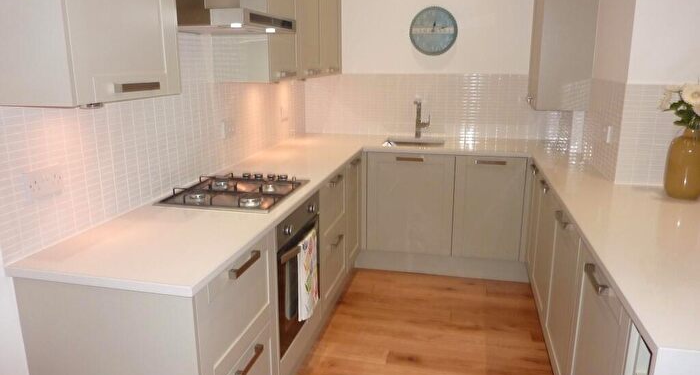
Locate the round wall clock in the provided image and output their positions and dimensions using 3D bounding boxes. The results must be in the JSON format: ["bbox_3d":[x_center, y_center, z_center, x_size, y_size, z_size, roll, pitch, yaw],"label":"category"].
[{"bbox_3d":[0.626,-1.167,3.775,0.357,0.357,0.045,3,14,13],"label":"round wall clock"}]

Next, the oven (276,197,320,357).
[{"bbox_3d":[-0.466,0.365,2.423,0.560,0.596,0.596,3,14,13],"label":"oven"}]

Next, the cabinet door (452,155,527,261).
[{"bbox_3d":[0.928,0.150,3.400,0.449,0.714,0.024,3,14,13],"label":"cabinet door"}]

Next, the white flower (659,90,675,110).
[{"bbox_3d":[1.366,-0.380,2.182,0.055,0.082,0.062,-12,18,-39],"label":"white flower"}]

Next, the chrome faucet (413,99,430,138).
[{"bbox_3d":[0.545,-0.509,3.828,0.120,0.300,0.210,3,14,13],"label":"chrome faucet"}]

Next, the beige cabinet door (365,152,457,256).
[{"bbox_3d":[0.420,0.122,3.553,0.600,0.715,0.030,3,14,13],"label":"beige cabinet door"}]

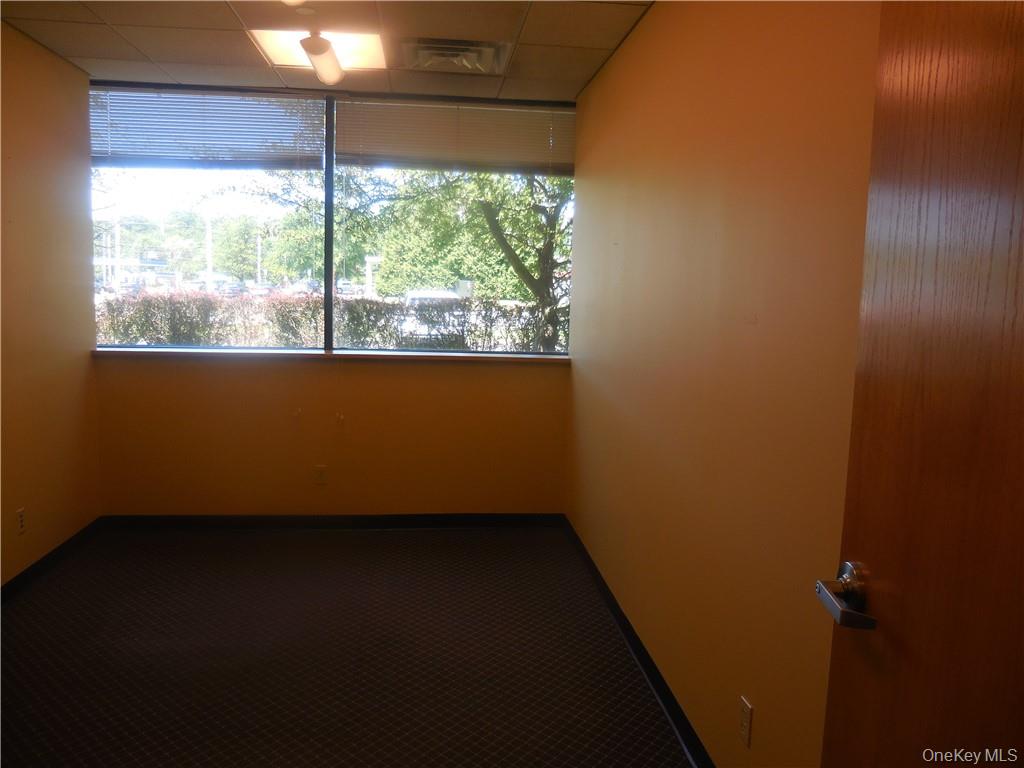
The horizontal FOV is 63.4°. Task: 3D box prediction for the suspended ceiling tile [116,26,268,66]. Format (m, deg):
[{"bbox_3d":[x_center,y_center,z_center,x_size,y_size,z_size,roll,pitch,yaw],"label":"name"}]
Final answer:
[{"bbox_3d":[-1.529,-1.639,3.996,0.610,0.020,0.607,1,7,-6],"label":"suspended ceiling tile"}]

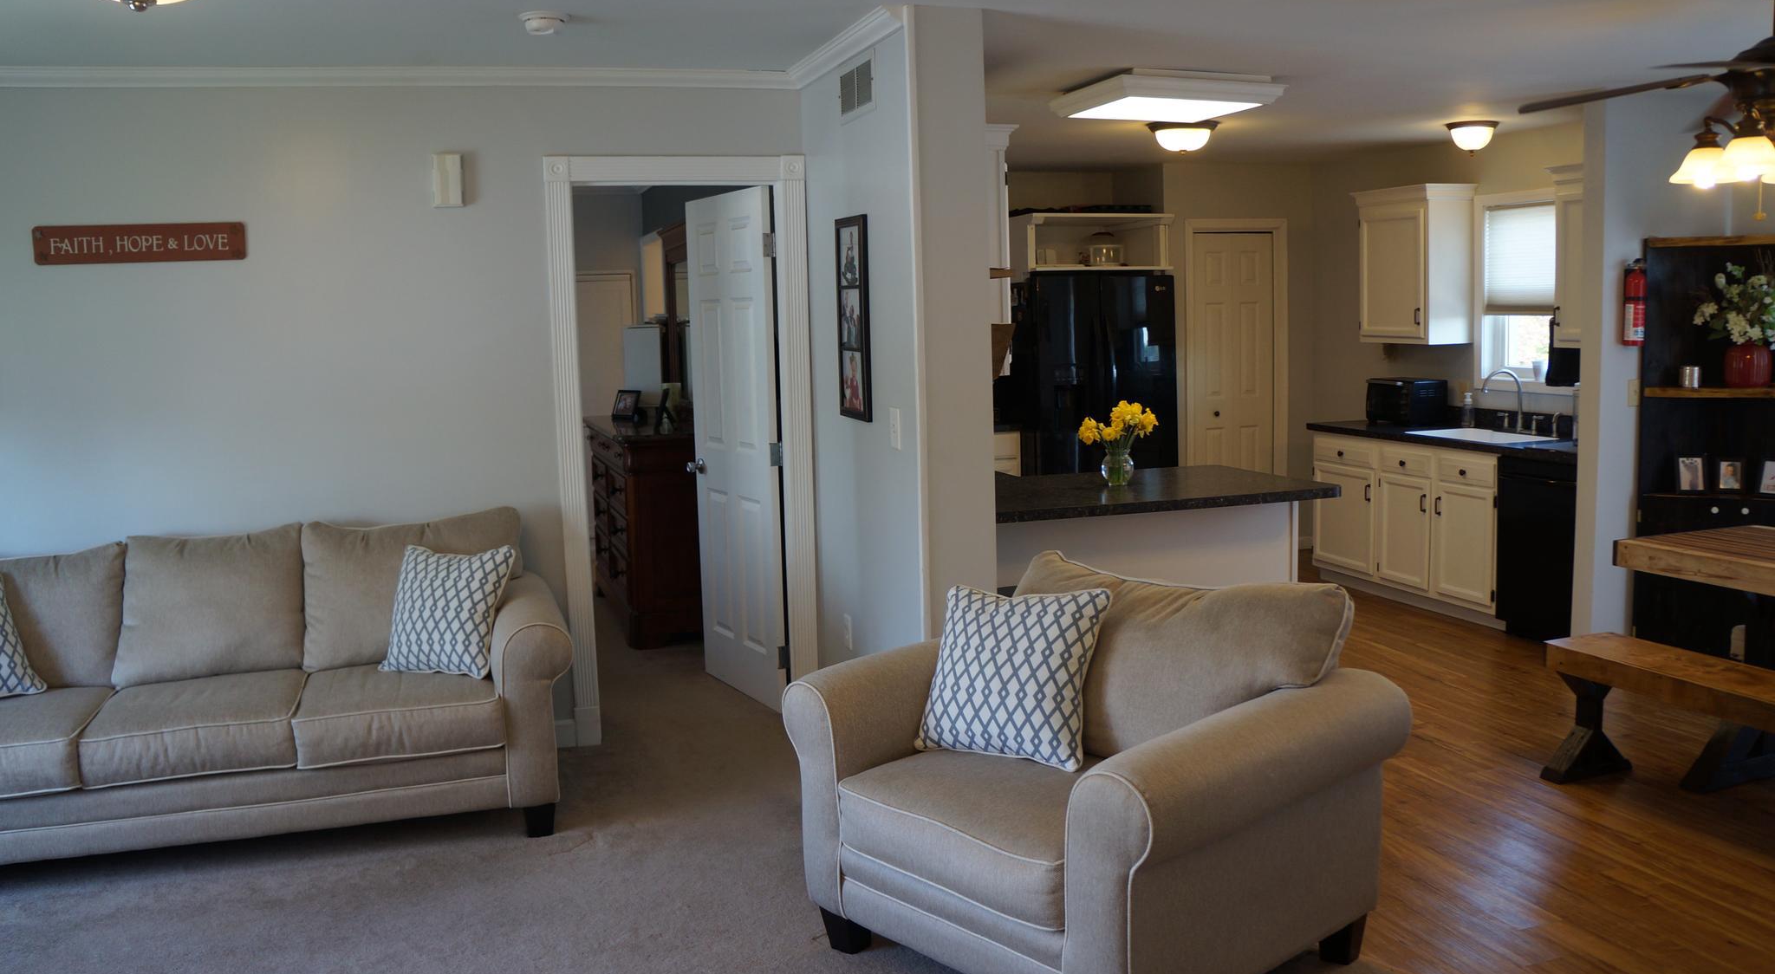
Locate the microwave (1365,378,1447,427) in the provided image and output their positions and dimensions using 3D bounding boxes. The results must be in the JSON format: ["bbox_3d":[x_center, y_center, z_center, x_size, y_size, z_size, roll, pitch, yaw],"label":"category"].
[{"bbox_3d":[2.753,-0.451,7.018,0.280,0.235,0.380,-4,8,-20],"label":"microwave"}]

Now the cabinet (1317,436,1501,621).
[{"bbox_3d":[2.831,0.157,6.740,0.610,0.830,1.330,-4,8,-20],"label":"cabinet"}]

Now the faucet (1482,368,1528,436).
[{"bbox_3d":[3.100,-0.429,6.691,0.250,0.320,0.070,-4,7,-17],"label":"faucet"}]

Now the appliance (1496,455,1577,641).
[{"bbox_3d":[3.154,0.270,5.848,0.610,0.840,0.600,-4,8,-20],"label":"appliance"}]

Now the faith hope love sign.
[{"bbox_3d":[-2.352,-0.764,4.184,0.610,0.125,0.020,-4,8,-20],"label":"faith hope love sign"}]

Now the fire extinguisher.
[{"bbox_3d":[2.828,-0.696,5.016,0.097,0.335,0.100,-4,8,-20],"label":"fire extinguisher"}]

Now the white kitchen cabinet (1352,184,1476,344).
[{"bbox_3d":[2.895,-1.214,7.341,0.340,0.842,0.635,-4,7,-17],"label":"white kitchen cabinet"}]

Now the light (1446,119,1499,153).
[{"bbox_3d":[2.711,-1.615,6.159,0.255,0.150,0.255,-4,8,-20],"label":"light"}]

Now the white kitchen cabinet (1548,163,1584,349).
[{"bbox_3d":[3.242,-1.008,5.726,0.340,0.800,0.570,-4,8,-20],"label":"white kitchen cabinet"}]

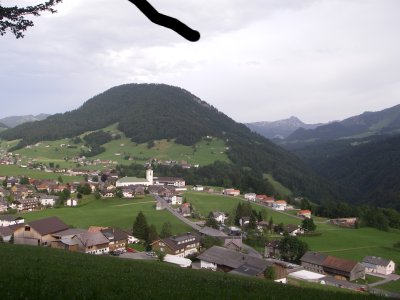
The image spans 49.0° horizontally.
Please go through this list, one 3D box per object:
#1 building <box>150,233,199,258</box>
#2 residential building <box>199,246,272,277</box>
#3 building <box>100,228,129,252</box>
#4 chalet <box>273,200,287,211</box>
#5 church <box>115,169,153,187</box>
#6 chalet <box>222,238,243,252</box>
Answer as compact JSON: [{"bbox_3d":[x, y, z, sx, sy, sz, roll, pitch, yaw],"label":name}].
[{"bbox_3d":[-13.600,54.480,254.920,15.500,9.500,22.500,1,1,36],"label":"building"},{"bbox_3d":[15.970,47.130,186.810,19.000,8.800,28.000,-2,3,-44],"label":"residential building"},{"bbox_3d":[-45.140,46.610,225.820,13.000,8.500,12.000,-2,3,-39],"label":"building"},{"bbox_3d":[76.990,53.330,425.000,10.570,7.810,10.000,0,1,25],"label":"chalet"},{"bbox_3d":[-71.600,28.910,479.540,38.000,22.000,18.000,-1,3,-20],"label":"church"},{"bbox_3d":[16.060,47.010,216.860,8.800,6.800,9.500,1,2,12],"label":"chalet"}]

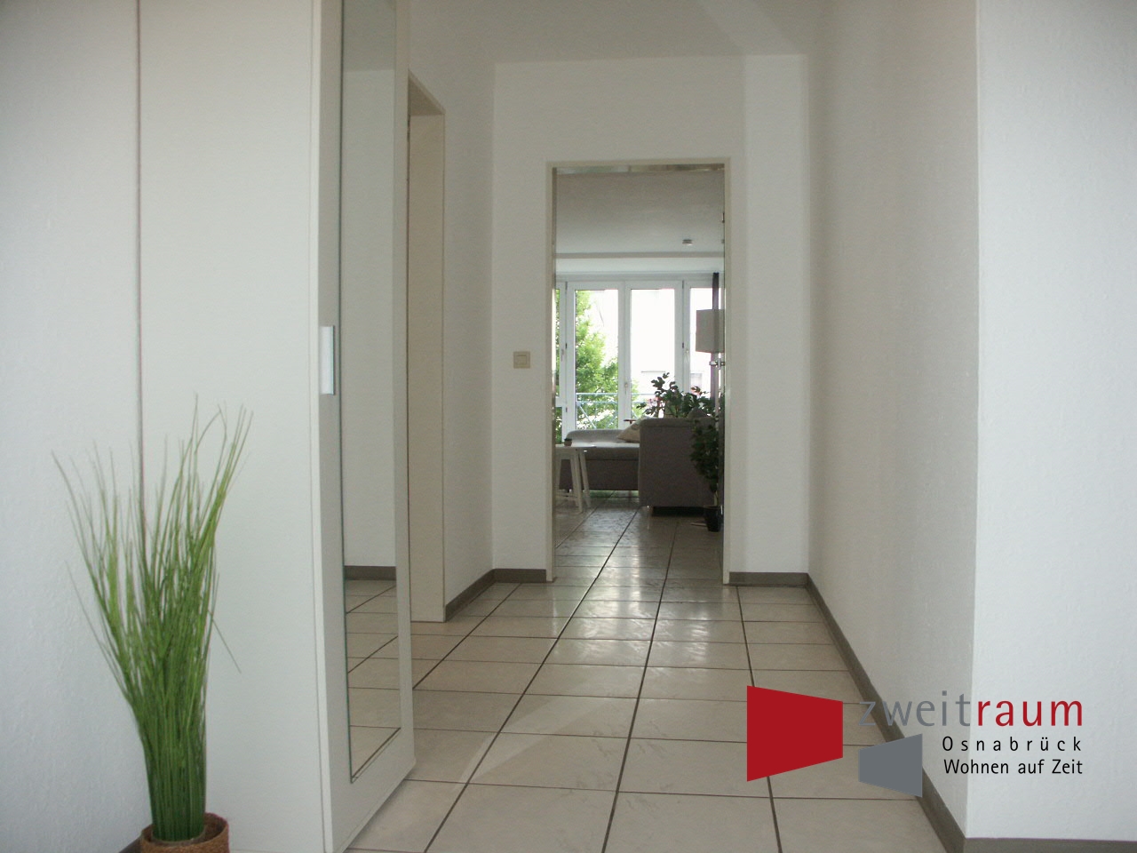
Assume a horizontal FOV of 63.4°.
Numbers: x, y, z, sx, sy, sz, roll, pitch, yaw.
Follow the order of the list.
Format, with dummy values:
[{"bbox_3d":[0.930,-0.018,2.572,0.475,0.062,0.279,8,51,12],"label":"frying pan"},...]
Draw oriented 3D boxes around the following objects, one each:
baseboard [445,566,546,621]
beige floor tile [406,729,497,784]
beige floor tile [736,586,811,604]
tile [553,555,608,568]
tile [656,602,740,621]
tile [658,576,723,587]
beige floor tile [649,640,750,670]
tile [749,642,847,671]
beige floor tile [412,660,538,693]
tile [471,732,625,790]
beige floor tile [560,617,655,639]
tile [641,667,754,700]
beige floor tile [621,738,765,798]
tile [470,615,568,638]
[{"bbox_3d":[-0.294,0.731,4.025,0.264,0.062,0.852,0,1,8],"label":"baseboard"},{"bbox_3d":[-0.368,0.799,2.237,0.333,0.010,0.328,0,1,8],"label":"beige floor tile"},{"bbox_3d":[0.906,0.750,4.050,0.309,0.010,0.335,0,1,8],"label":"beige floor tile"},{"bbox_3d":[0.044,0.746,5.072,0.333,0.010,0.326,0,1,8],"label":"tile"},{"bbox_3d":[0.539,0.771,3.792,0.333,0.010,0.326,0,1,8],"label":"tile"},{"bbox_3d":[0.595,0.745,4.338,0.274,0.010,0.205,0,1,8],"label":"tile"},{"bbox_3d":[0.439,0.778,3.104,0.333,0.010,0.327,0,1,8],"label":"beige floor tile"},{"bbox_3d":[0.765,0.784,3.089,0.308,0.010,0.326,0,1,8],"label":"tile"},{"bbox_3d":[-0.274,0.790,2.907,0.333,0.010,0.326,0,1,8],"label":"beige floor tile"},{"bbox_3d":[-0.035,0.801,2.197,0.333,0.010,0.327,0,1,8],"label":"tile"},{"bbox_3d":[0.156,0.770,3.480,0.333,0.010,0.326,0,1,8],"label":"beige floor tile"},{"bbox_3d":[0.391,0.785,2.790,0.333,0.010,0.326,0,1,8],"label":"tile"},{"bbox_3d":[0.295,0.801,2.157,0.333,0.010,0.326,0,1,8],"label":"beige floor tile"},{"bbox_3d":[-0.179,0.768,3.521,0.333,0.010,0.327,0,1,8],"label":"tile"}]

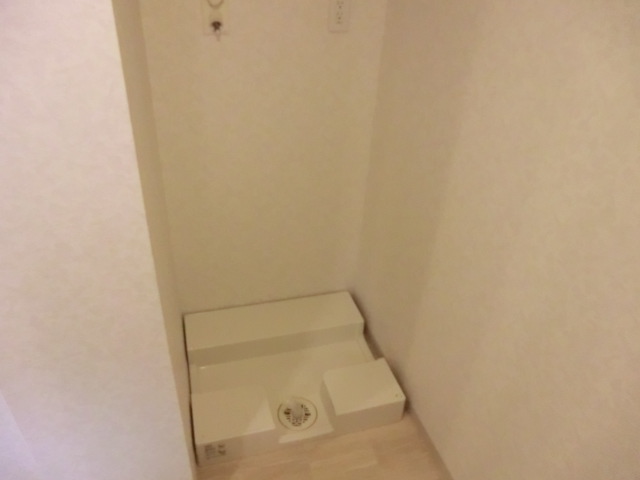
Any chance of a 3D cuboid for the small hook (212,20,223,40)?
[{"bbox_3d":[-0.319,-0.652,1.381,0.027,0.054,0.035,-7,33,-15],"label":"small hook"}]

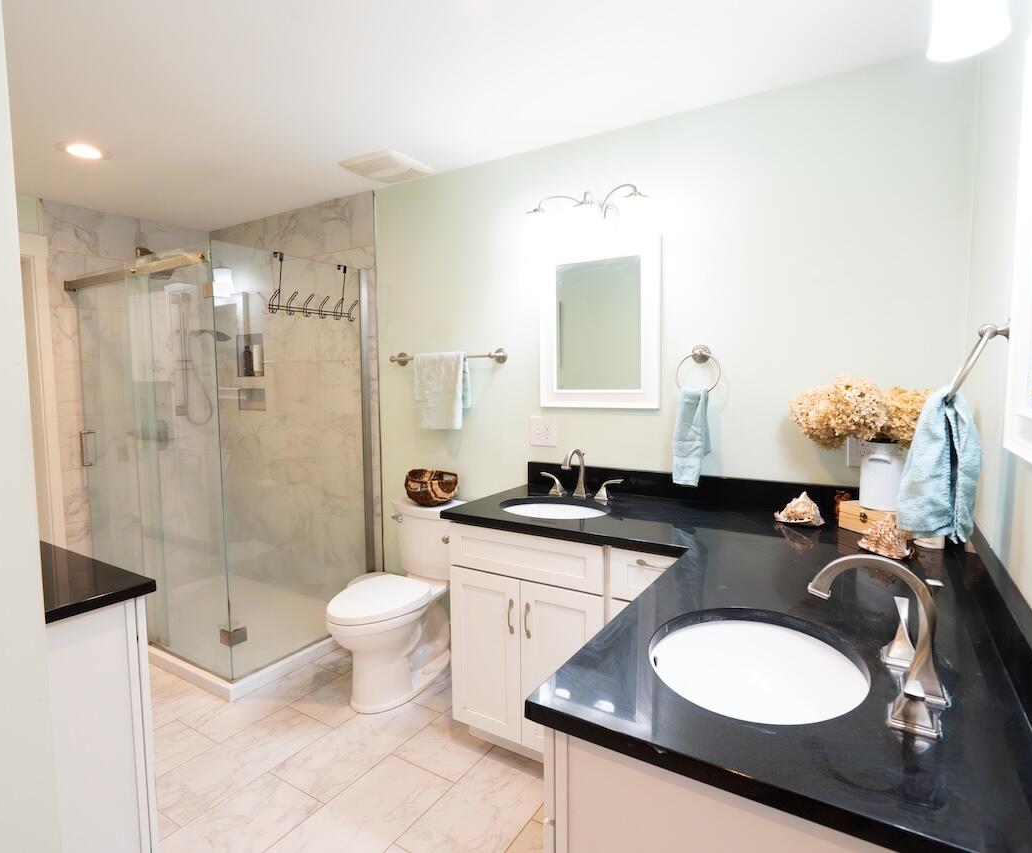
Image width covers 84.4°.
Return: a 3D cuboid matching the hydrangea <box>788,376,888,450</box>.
[{"bbox_3d":[1.019,-0.046,1.795,0.255,0.200,0.200,2,5,32],"label":"hydrangea"}]

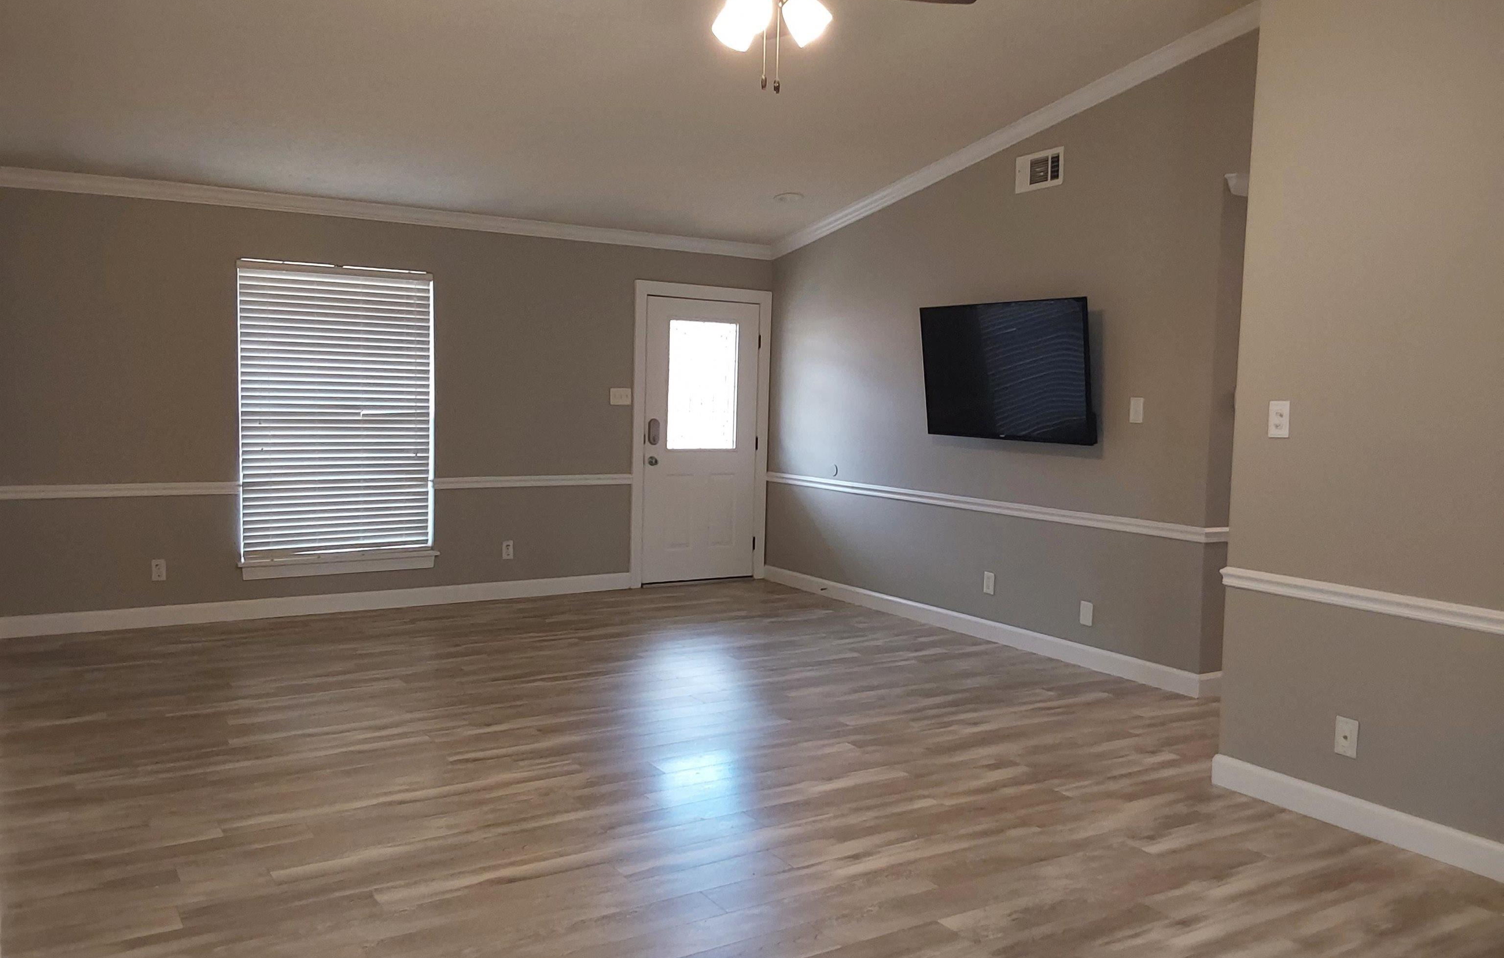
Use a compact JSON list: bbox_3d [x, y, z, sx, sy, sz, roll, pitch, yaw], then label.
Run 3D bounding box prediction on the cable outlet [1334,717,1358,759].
[{"bbox_3d":[1.970,0.856,4.030,0.008,0.125,0.076,-1,5,-32],"label":"cable outlet"}]

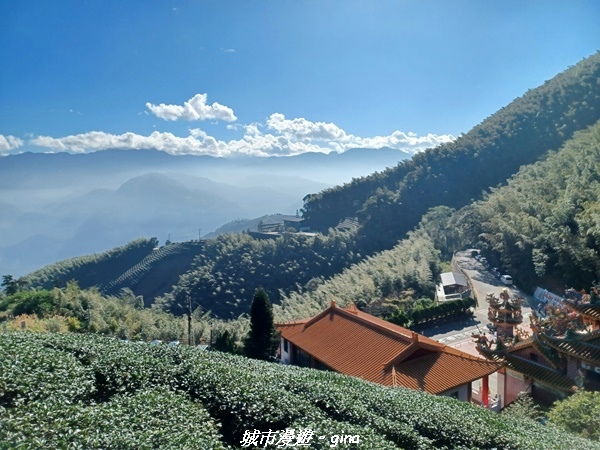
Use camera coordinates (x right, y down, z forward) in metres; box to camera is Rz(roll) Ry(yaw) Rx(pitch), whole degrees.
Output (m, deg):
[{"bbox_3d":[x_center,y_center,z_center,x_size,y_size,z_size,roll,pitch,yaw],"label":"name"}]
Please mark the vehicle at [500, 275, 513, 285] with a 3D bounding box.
[{"bbox_3d":[53.376,14.216,112.000,1.800,1.650,4.500,1,5,12],"label":"vehicle"}]

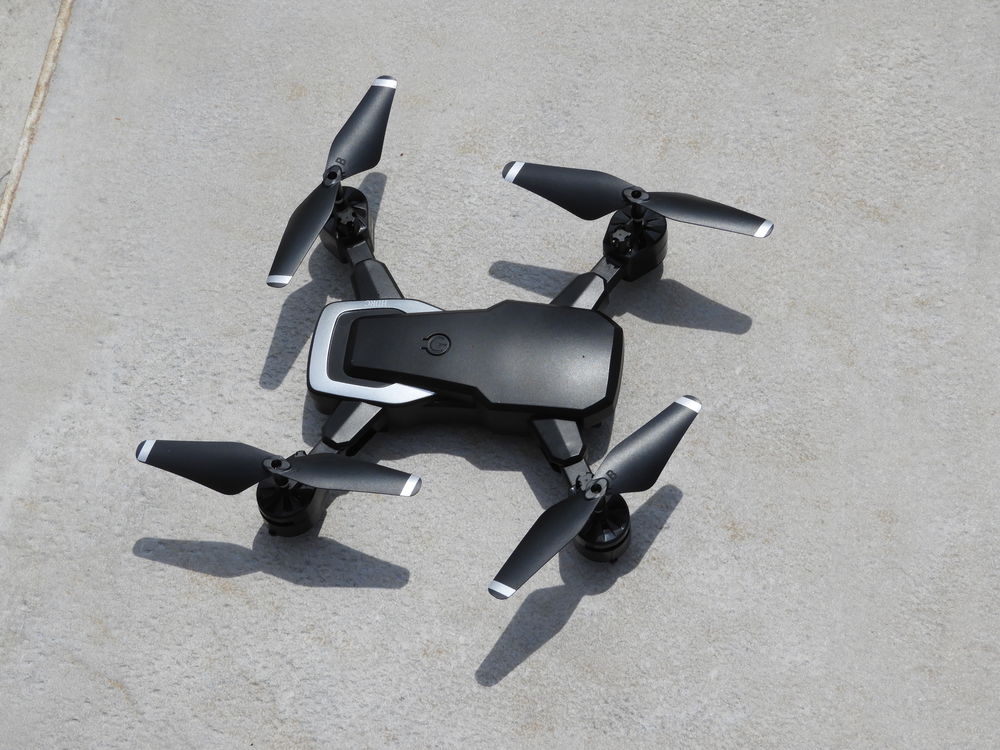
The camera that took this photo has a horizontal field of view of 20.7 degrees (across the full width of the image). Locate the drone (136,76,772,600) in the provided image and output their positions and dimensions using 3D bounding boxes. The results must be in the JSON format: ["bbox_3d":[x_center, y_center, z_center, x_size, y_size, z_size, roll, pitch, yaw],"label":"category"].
[{"bbox_3d":[-0.017,-0.013,1.361,0.293,0.052,0.296,4,59,8],"label":"drone"}]

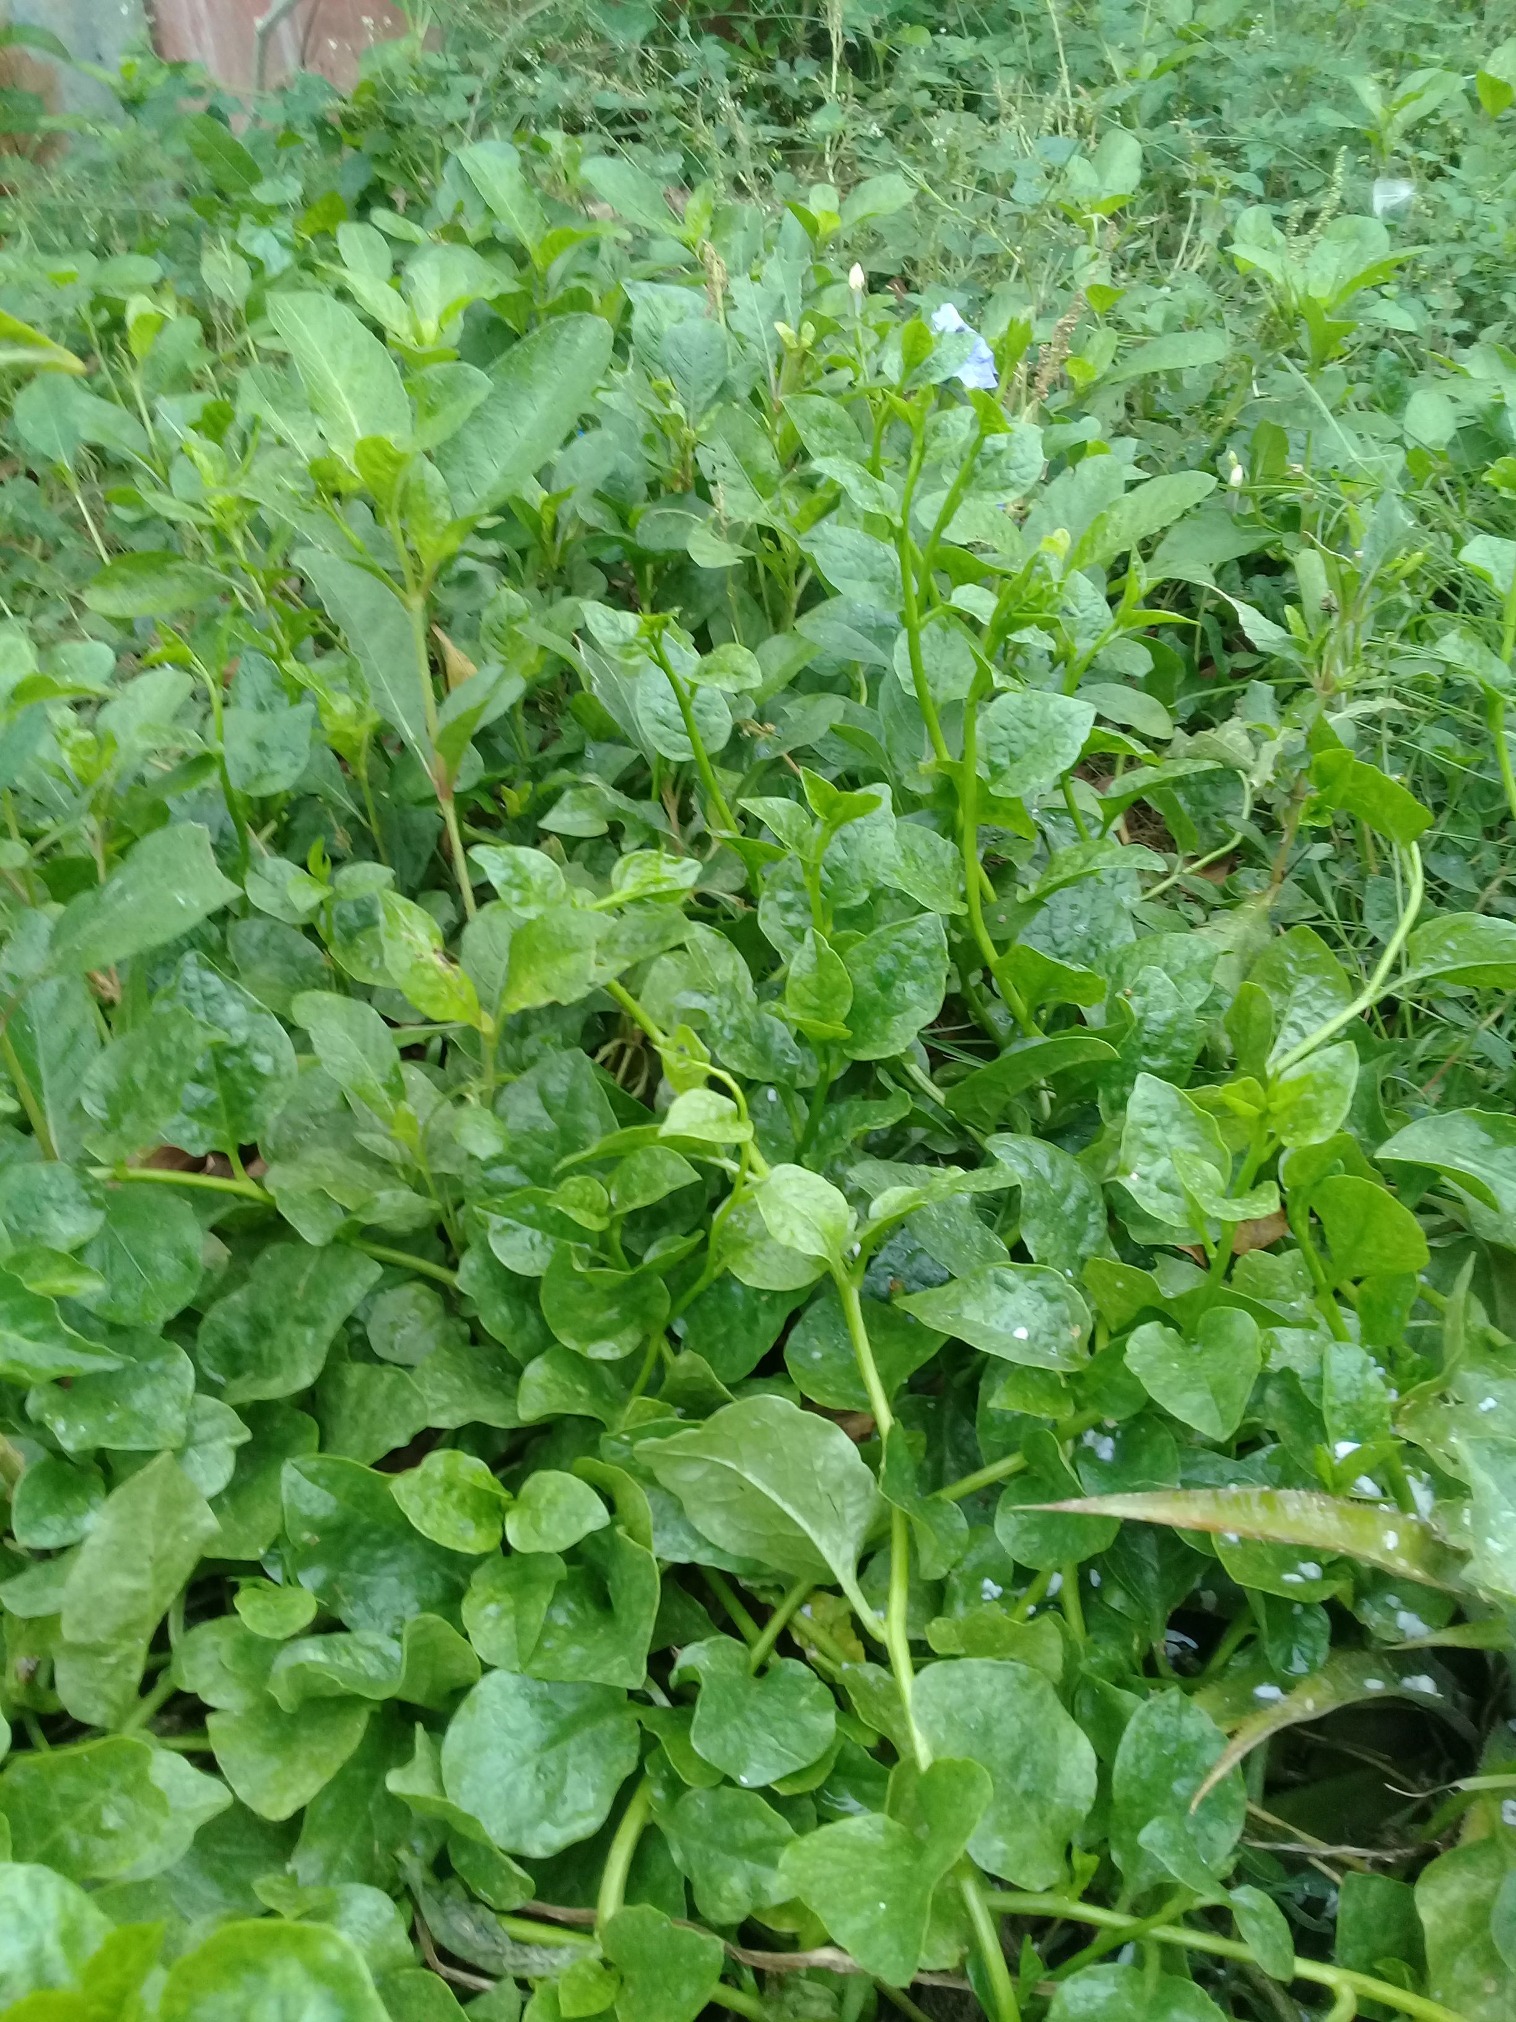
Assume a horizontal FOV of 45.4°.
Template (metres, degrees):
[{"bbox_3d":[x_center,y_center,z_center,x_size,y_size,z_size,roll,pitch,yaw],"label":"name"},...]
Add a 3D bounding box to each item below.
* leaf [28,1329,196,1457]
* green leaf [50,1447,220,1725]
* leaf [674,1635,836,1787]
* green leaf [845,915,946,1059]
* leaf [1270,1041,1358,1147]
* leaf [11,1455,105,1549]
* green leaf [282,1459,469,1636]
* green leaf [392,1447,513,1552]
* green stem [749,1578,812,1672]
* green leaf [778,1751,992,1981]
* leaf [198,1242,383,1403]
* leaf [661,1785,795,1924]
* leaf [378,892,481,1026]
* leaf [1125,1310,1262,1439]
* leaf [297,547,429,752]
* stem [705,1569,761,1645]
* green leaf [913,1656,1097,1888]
[{"bbox_3d":[-0.314,0.185,0.880,0.078,0.020,0.070,-1,50,-8],"label":"leaf"},{"bbox_3d":[-0.232,0.217,0.680,0.050,0.020,0.103,17,59,-18],"label":"green leaf"},{"bbox_3d":[-0.001,0.277,0.715,0.061,0.022,0.054,4,56,3],"label":"leaf"},{"bbox_3d":[0.068,-0.015,0.900,0.048,0.018,0.083,32,90,0],"label":"green leaf"},{"bbox_3d":[0.255,0.037,0.830,0.050,0.012,0.036,-45,68,-7],"label":"leaf"},{"bbox_3d":[-0.310,0.218,0.801,0.042,0.015,0.046,36,58,11],"label":"leaf"},{"bbox_3d":[-0.148,0.210,0.710,0.085,0.022,0.060,33,55,11],"label":"green leaf"},{"bbox_3d":[-0.135,0.217,0.800,0.053,0.018,0.044,-2,56,2],"label":"green leaf"},{"bbox_3d":[0.011,0.279,0.823,0.009,0.009,0.050,38,58,0],"label":"green stem"},{"bbox_3d":[0.044,0.302,0.636,0.070,0.030,0.071,7,57,7],"label":"green leaf"},{"bbox_3d":[-0.233,0.155,0.900,0.100,0.025,0.070,-35,67,-26],"label":"leaf"},{"bbox_3d":[-0.011,0.320,0.687,0.063,0.020,0.046,32,59,21],"label":"leaf"},{"bbox_3d":[-0.178,-0.028,0.982,0.040,0.018,0.093,-34,79,-16],"label":"leaf"},{"bbox_3d":[0.197,0.164,0.819,0.060,0.018,0.060,-11,61,3],"label":"leaf"},{"bbox_3d":[-0.283,-0.256,1.300,0.060,0.165,0.020,-34,14,-13],"label":"leaf"},{"bbox_3d":[-0.012,0.277,0.843,0.009,0.009,0.046,-44,56,0],"label":"stem"},{"bbox_3d":[0.089,0.273,0.650,0.062,0.016,0.082,-15,55,-6],"label":"green leaf"}]

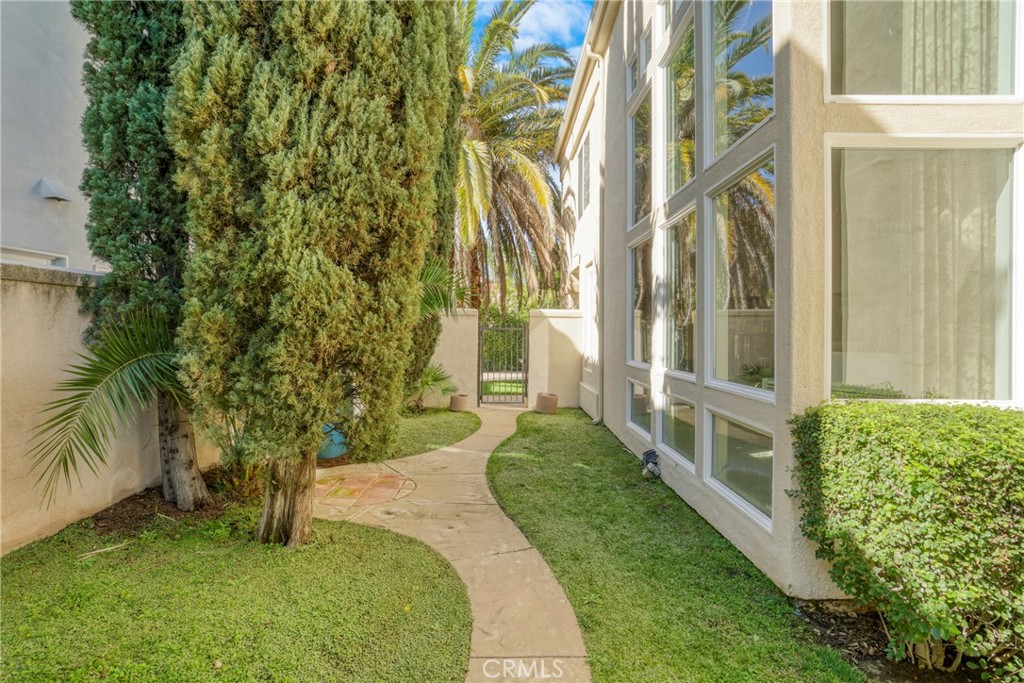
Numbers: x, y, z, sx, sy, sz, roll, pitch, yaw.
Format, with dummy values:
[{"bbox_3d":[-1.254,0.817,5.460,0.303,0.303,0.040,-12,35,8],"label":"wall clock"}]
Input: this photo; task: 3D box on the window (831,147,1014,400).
[{"bbox_3d":[2.341,-0.388,2.910,1.060,1.470,0.080,0,1,0],"label":"window"}]

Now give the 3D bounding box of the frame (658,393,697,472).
[{"bbox_3d":[1.564,0.812,4.832,0.100,0.595,1.070,0,1,-1],"label":"frame"}]

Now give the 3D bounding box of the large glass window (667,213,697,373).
[{"bbox_3d":[1.565,-0.430,4.809,0.100,1.480,1.040,0,1,-1],"label":"large glass window"}]

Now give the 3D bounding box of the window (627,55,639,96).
[{"bbox_3d":[1.540,-3.313,6.360,0.100,0.460,0.485,0,1,-1],"label":"window"}]

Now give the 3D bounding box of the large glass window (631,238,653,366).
[{"bbox_3d":[1.545,-0.463,6.084,0.100,1.520,1.070,0,1,-1],"label":"large glass window"}]

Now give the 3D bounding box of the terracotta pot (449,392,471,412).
[{"bbox_3d":[-0.994,1.170,9.750,0.350,0.280,0.350,0,1,0],"label":"terracotta pot"}]

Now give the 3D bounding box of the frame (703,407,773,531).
[{"bbox_3d":[1.577,0.826,3.550,0.080,0.590,1.070,0,1,0],"label":"frame"}]

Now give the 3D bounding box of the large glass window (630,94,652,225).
[{"bbox_3d":[1.562,-2.160,6.130,0.080,1.470,1.060,0,1,0],"label":"large glass window"}]

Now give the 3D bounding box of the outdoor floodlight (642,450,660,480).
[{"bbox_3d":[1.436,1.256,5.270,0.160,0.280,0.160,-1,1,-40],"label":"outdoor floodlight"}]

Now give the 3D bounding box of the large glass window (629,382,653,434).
[{"bbox_3d":[1.545,0.787,6.102,0.100,0.610,1.070,0,1,-1],"label":"large glass window"}]

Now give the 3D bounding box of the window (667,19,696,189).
[{"bbox_3d":[1.565,-2.120,4.785,0.100,1.460,1.040,0,1,-1],"label":"window"}]

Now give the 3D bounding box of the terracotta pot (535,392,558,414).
[{"bbox_3d":[0.663,1.154,9.500,0.400,0.320,0.400,0,1,0],"label":"terracotta pot"}]

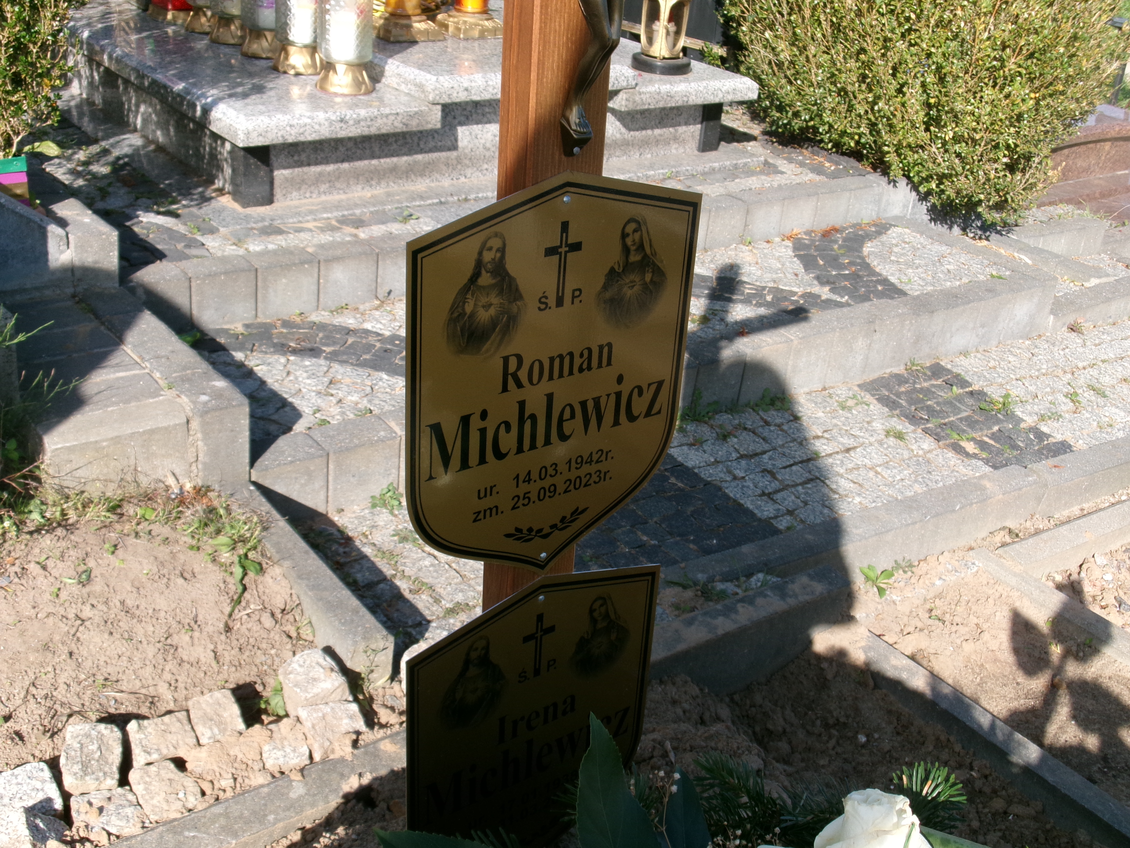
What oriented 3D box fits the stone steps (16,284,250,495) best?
[{"bbox_3d":[-0.812,-0.052,2.398,0.333,0.140,0.578,-13,31,-33],"label":"stone steps"}]

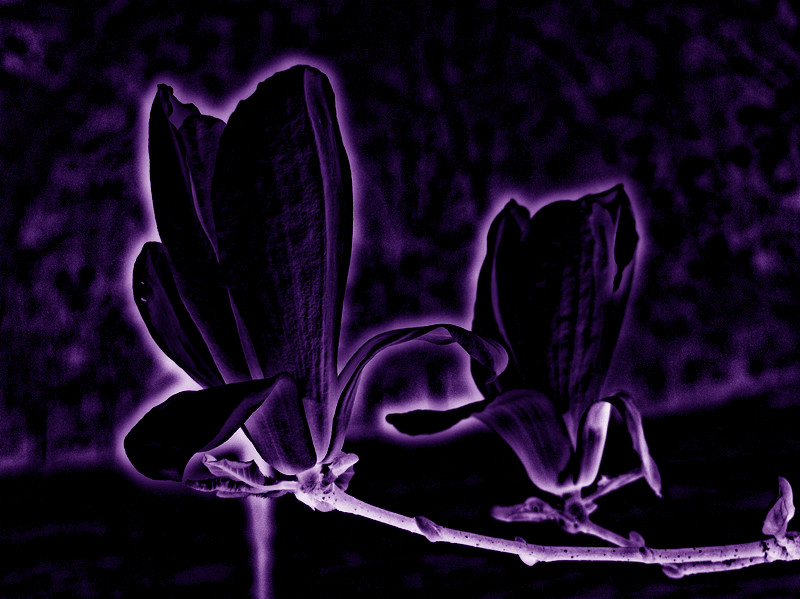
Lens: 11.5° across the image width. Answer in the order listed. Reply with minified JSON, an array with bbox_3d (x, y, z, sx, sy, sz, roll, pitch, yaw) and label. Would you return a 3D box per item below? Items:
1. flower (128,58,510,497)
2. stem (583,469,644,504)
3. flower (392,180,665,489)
[{"bbox_3d":[-0.022,-0.006,1.020,0.098,0.108,0.082,0,0,0],"label":"flower"},{"bbox_3d":[0.055,0.049,1.030,0.018,0.003,0.003,-27,0,0],"label":"stem"},{"bbox_3d":[0.032,0.011,1.030,0.070,0.081,0.062,0,0,0],"label":"flower"}]

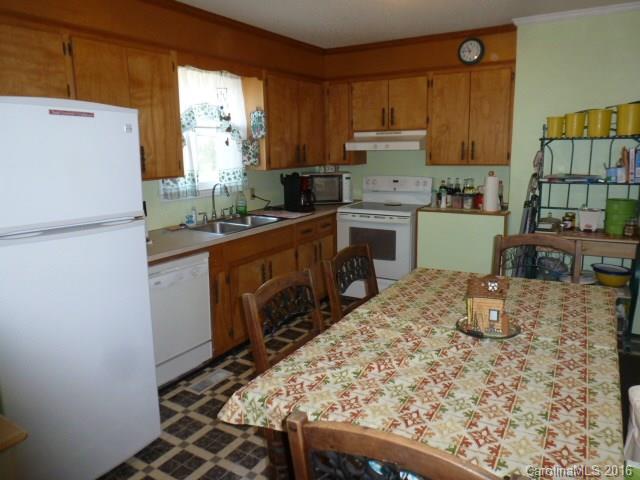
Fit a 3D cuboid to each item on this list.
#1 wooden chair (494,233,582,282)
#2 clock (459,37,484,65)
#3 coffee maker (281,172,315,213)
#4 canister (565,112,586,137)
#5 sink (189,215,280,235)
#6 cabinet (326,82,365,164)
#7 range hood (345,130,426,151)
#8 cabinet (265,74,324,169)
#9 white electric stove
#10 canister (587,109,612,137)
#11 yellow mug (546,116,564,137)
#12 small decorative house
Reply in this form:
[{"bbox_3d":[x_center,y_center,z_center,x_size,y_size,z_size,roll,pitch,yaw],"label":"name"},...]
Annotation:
[{"bbox_3d":[1.237,0.484,2.665,0.470,0.990,0.520,5,13,28],"label":"wooden chair"},{"bbox_3d":[1.300,-1.615,3.801,0.220,0.220,0.045,6,14,31],"label":"clock"},{"bbox_3d":[-0.199,-0.463,4.402,0.245,0.345,0.190,9,16,40],"label":"coffee maker"},{"bbox_3d":[1.891,-0.844,3.286,0.130,0.172,0.130,6,14,31],"label":"canister"},{"bbox_3d":[-0.696,-0.051,3.780,0.510,0.180,0.820,6,14,32],"label":"sink"},{"bbox_3d":[0.270,-1.226,4.728,0.310,0.830,0.340,6,14,32],"label":"cabinet"},{"bbox_3d":[0.711,-0.993,4.447,0.766,0.176,0.473,6,14,31],"label":"range hood"},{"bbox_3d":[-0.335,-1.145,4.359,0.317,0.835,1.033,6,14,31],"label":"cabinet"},{"bbox_3d":[0.677,-0.021,4.567,0.768,1.207,0.645,6,14,31],"label":"white electric stove"},{"bbox_3d":[2.045,-0.849,3.238,0.150,0.190,0.150,6,14,32],"label":"canister"},{"bbox_3d":[1.800,-0.856,3.395,0.115,0.150,0.115,6,14,32],"label":"yellow mug"},{"bbox_3d":[0.703,0.264,1.869,0.158,0.225,0.140,2,12,11],"label":"small decorative house"}]

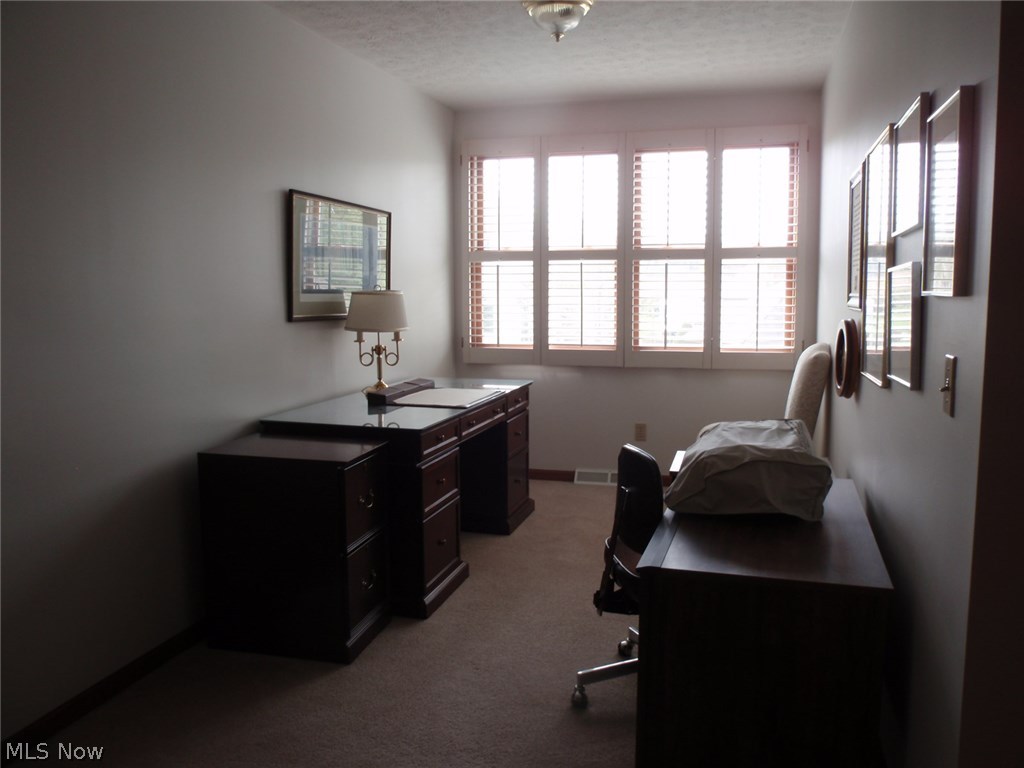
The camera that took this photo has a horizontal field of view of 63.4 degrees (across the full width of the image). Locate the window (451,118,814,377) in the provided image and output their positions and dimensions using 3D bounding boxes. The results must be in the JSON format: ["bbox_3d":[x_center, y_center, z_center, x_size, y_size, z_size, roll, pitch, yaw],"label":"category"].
[{"bbox_3d":[0.712,-0.857,5.357,2.190,1.490,0.090,2,6,16],"label":"window"}]

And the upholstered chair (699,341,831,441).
[{"bbox_3d":[1.153,0.329,3.909,0.620,1.050,0.600,2,6,16],"label":"upholstered chair"}]

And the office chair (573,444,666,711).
[{"bbox_3d":[0.510,0.600,2.618,0.600,0.785,0.560,-2,6,-17],"label":"office chair"}]

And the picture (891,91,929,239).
[{"bbox_3d":[0.937,-0.501,1.955,0.025,0.278,0.345,2,6,16],"label":"picture"}]

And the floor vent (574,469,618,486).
[{"bbox_3d":[0.643,0.635,5.527,0.450,0.105,0.050,2,6,16],"label":"floor vent"}]

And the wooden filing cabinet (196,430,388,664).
[{"bbox_3d":[-0.798,0.584,3.100,0.570,0.710,0.425,1,6,12],"label":"wooden filing cabinet"}]

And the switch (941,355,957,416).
[{"bbox_3d":[0.812,0.002,1.543,0.020,0.112,0.070,2,6,16],"label":"switch"}]

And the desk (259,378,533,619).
[{"bbox_3d":[-0.442,0.450,4.159,0.735,0.752,1.790,2,6,16],"label":"desk"}]

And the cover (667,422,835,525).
[{"bbox_3d":[0.637,0.218,2.257,0.410,0.185,0.430,2,6,16],"label":"cover"}]

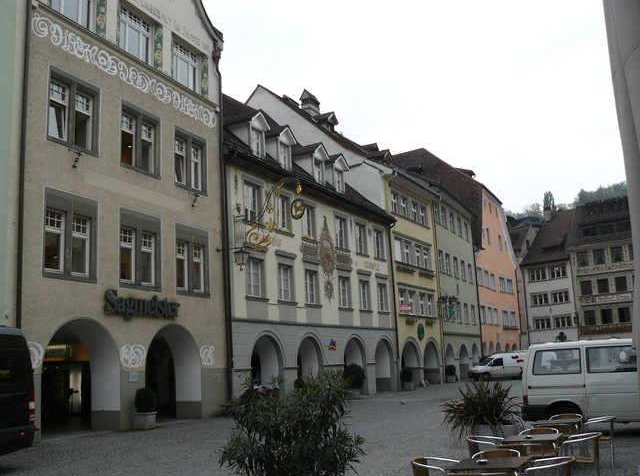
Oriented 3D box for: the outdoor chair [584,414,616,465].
[{"bbox_3d":[4.011,2.967,9.681,0.540,0.730,0.550,-6,-11,18],"label":"outdoor chair"}]

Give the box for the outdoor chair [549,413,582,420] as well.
[{"bbox_3d":[3.987,3.251,10.712,0.540,0.750,0.570,-6,-11,17],"label":"outdoor chair"}]

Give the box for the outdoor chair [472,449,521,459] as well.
[{"bbox_3d":[1.860,2.684,7.084,0.540,0.750,0.570,-7,-12,21],"label":"outdoor chair"}]

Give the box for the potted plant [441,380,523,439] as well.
[{"bbox_3d":[2.871,3.203,11.997,1.400,1.240,1.360,0,-11,-15],"label":"potted plant"}]

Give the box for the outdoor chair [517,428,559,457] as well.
[{"bbox_3d":[2.924,2.963,8.874,0.540,0.750,0.570,-7,-12,20],"label":"outdoor chair"}]

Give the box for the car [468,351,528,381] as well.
[{"bbox_3d":[12.631,9.058,47.300,4.440,1.930,1.810,0,-11,-14],"label":"car"}]

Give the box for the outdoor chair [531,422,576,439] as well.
[{"bbox_3d":[3.467,3.096,9.742,0.540,0.750,0.570,-6,-11,17],"label":"outdoor chair"}]

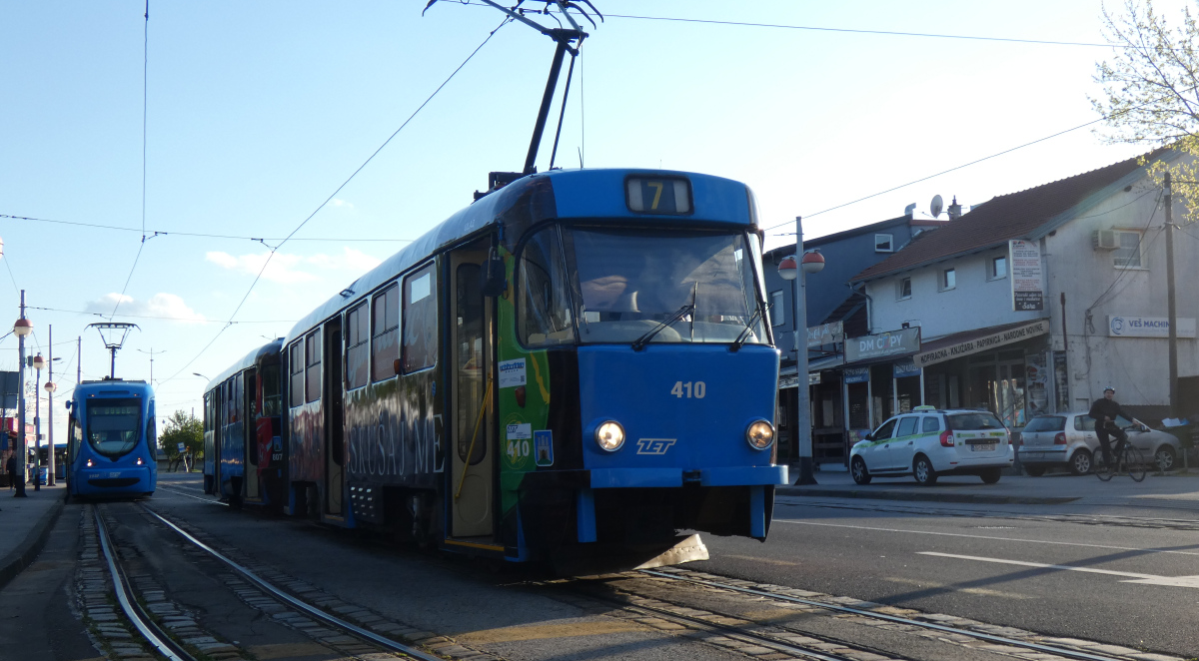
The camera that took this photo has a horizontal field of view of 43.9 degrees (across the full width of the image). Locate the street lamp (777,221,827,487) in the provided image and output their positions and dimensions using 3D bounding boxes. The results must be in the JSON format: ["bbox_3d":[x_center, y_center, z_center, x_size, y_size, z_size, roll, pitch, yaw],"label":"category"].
[{"bbox_3d":[4.436,0.484,32.544,0.500,5.750,1.450,0,-5,-16],"label":"street lamp"}]

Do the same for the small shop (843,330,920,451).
[{"bbox_3d":[9.060,1.995,40.934,3.000,3.800,4.400,0,-5,-16],"label":"small shop"}]

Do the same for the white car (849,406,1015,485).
[{"bbox_3d":[6.920,2.462,31.714,1.750,1.580,4.480,0,-5,-15],"label":"white car"}]

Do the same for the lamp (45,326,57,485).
[{"bbox_3d":[-27.164,3.708,73.838,0.520,7.950,0.800,0,-5,-19],"label":"lamp"}]

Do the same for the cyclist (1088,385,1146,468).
[{"bbox_3d":[9.727,1.838,28.100,0.620,1.570,0.850,0,-5,-16],"label":"cyclist"}]

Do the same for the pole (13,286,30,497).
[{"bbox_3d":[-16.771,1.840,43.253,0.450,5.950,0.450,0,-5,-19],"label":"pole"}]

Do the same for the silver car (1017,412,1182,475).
[{"bbox_3d":[12.023,2.704,35.737,3.900,1.465,1.650,1,-5,-24],"label":"silver car"}]

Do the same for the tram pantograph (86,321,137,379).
[{"bbox_3d":[-14.604,0.630,44.700,1.700,1.770,1.500,0,-5,-18],"label":"tram pantograph"}]

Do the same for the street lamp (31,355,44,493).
[{"bbox_3d":[-21.553,3.492,57.223,0.500,5.250,0.600,0,-5,-19],"label":"street lamp"}]

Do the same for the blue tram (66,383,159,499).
[{"bbox_3d":[-18.435,4.467,56.259,2.300,3.360,32.000,0,-5,-18],"label":"blue tram"}]

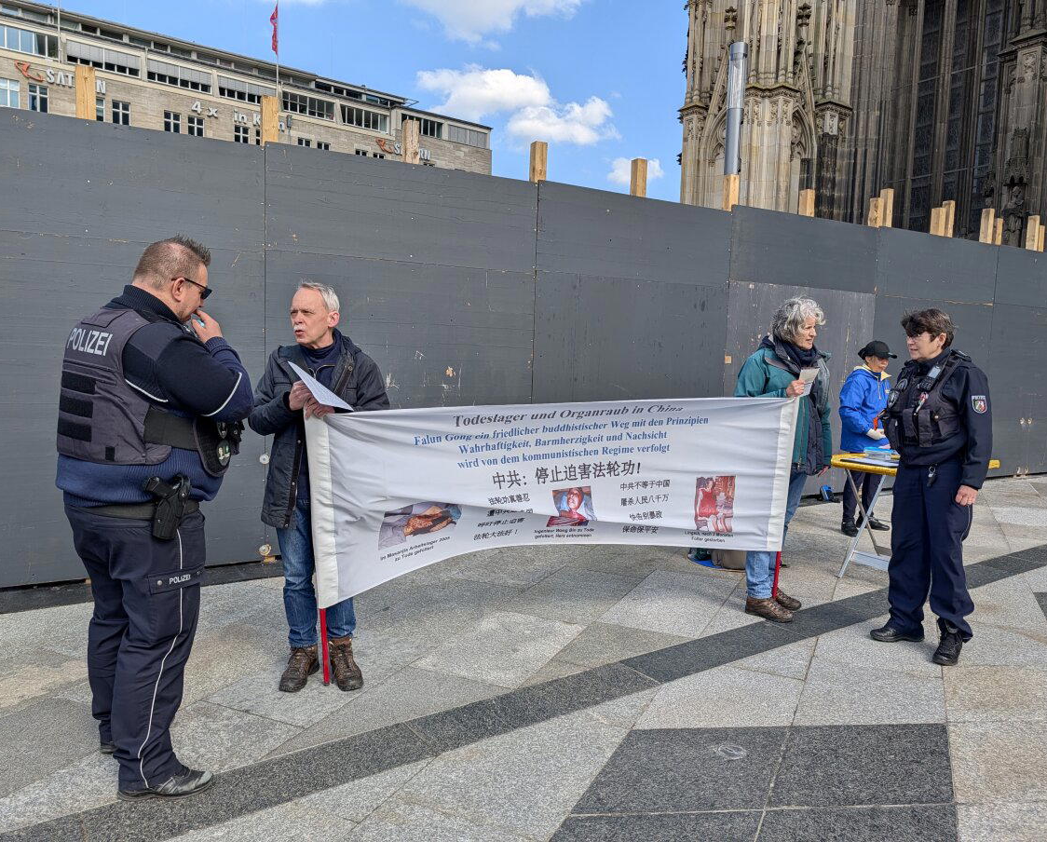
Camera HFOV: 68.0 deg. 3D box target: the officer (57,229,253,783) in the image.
[{"bbox_3d":[-1.239,0.302,2.611,0.570,1.837,0.610,-3,6,-44],"label":"officer"}]

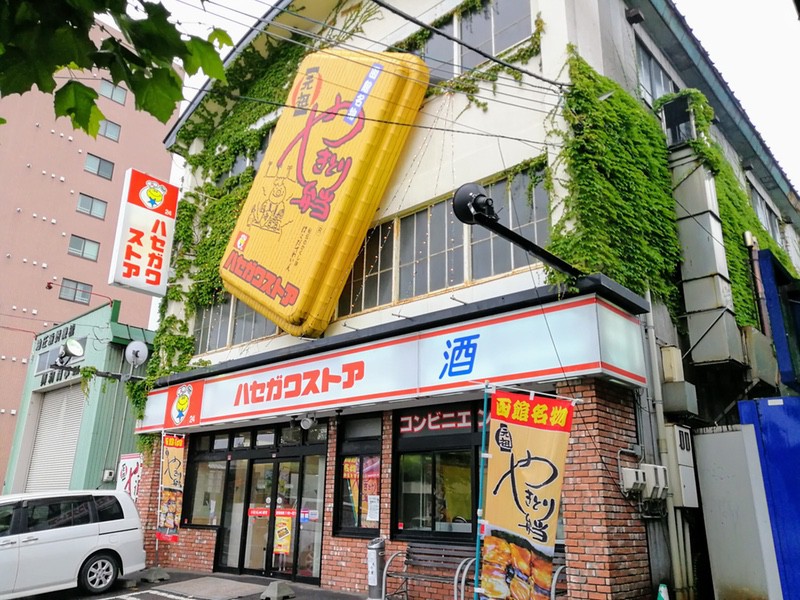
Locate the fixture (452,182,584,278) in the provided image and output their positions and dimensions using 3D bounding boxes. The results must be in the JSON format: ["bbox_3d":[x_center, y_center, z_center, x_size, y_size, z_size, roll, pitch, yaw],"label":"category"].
[{"bbox_3d":[1.435,-0.649,6.874,0.400,0.430,2.400,-15,-24,40],"label":"fixture"}]

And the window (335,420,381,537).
[{"bbox_3d":[-0.661,2.861,10.199,1.095,1.949,0.150,-15,-24,40],"label":"window"}]

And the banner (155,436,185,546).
[{"bbox_3d":[-4.010,3.290,10.999,0.660,1.820,0.060,-12,-22,36],"label":"banner"}]

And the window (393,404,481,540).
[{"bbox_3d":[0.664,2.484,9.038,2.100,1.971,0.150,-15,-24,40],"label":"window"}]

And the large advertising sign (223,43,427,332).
[{"bbox_3d":[-1.930,-2.660,14.100,0.650,6.100,4.000,19,3,-44],"label":"large advertising sign"}]

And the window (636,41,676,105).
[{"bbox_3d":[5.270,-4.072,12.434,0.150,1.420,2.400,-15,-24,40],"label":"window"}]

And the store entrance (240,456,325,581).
[{"bbox_3d":[-2.083,3.914,11.252,2.336,2.132,0.200,-15,-24,40],"label":"store entrance"}]

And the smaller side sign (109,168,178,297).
[{"bbox_3d":[-6.694,-1.692,16.299,0.320,3.130,1.360,-15,-24,40],"label":"smaller side sign"}]

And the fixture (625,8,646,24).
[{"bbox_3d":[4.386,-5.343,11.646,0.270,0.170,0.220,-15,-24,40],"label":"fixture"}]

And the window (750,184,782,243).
[{"bbox_3d":[10.659,-2.271,17.996,0.150,1.300,3.300,-15,-24,40],"label":"window"}]

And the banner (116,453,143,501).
[{"bbox_3d":[-5.730,4.160,13.210,0.720,1.750,0.060,-9,-21,29],"label":"banner"}]

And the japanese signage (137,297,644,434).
[{"bbox_3d":[-1.539,1.720,11.680,11.790,0.927,1.250,-15,-24,40],"label":"japanese signage"}]

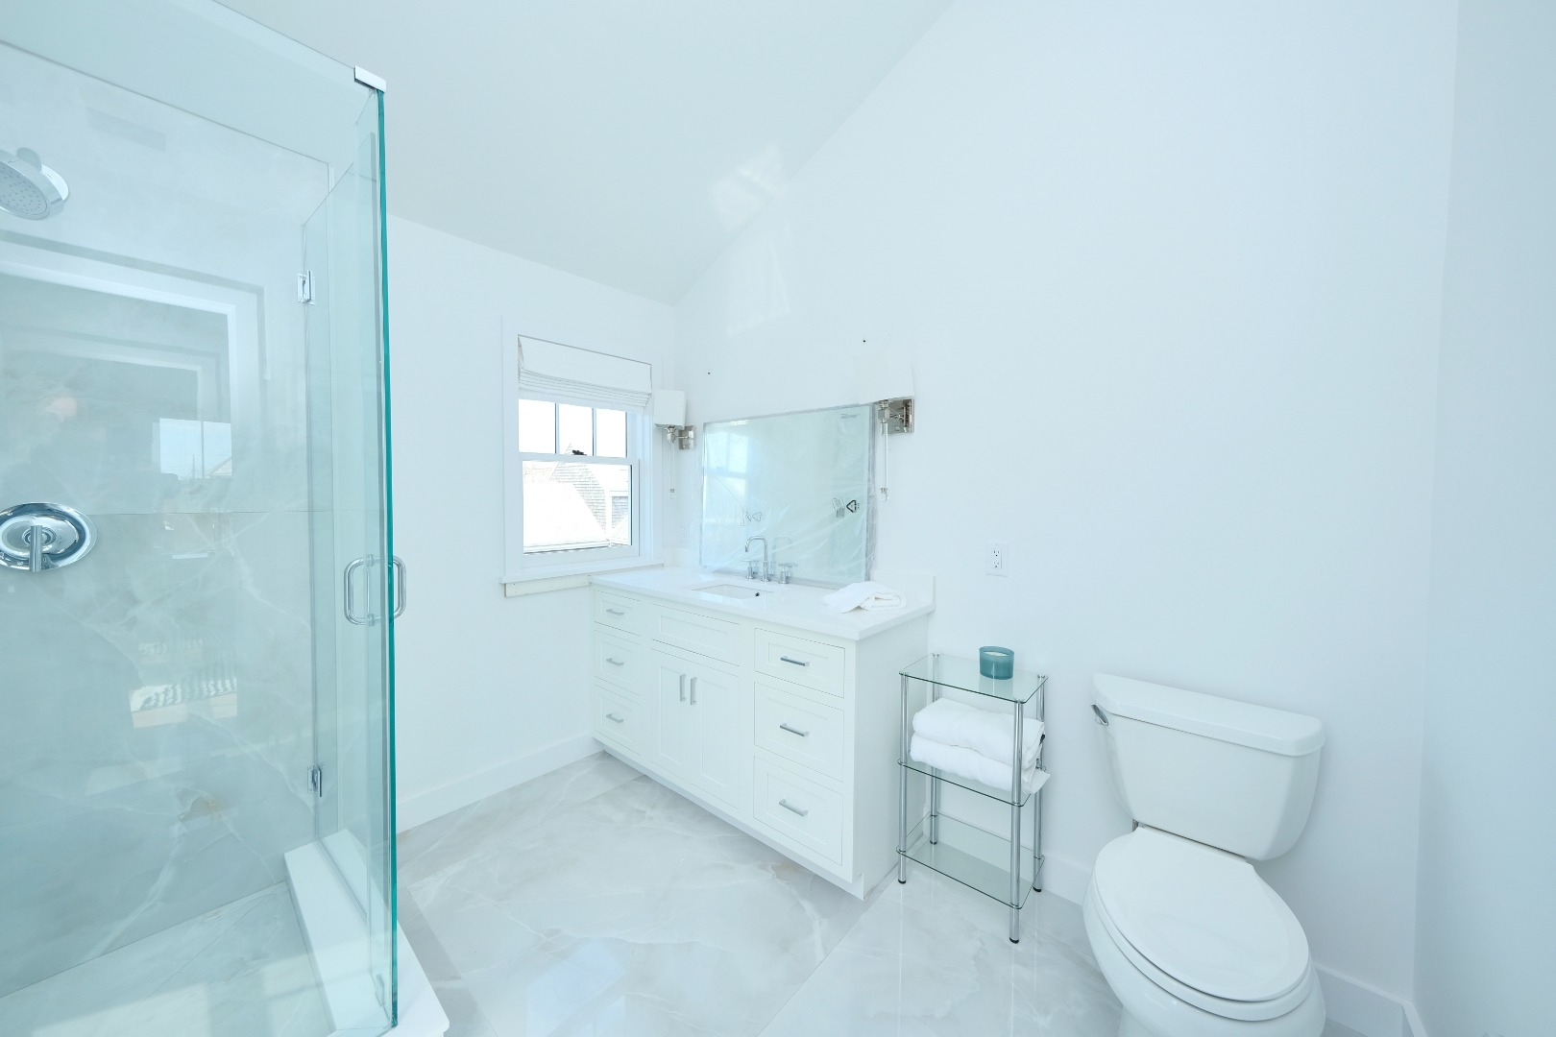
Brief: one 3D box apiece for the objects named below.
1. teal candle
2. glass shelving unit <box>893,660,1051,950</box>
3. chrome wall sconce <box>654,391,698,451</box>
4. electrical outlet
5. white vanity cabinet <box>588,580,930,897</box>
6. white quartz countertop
[{"bbox_3d":[0.719,0.473,1.703,0.104,0.082,0.104,2,2,40],"label":"teal candle"},{"bbox_3d":[0.634,0.872,1.713,0.397,0.717,0.303,2,2,40],"label":"glass shelving unit"},{"bbox_3d":[-0.569,-0.537,2.820,0.155,0.312,0.207,2,2,40],"label":"chrome wall sconce"},{"bbox_3d":[0.771,0.140,1.824,0.074,0.117,0.006,2,2,40],"label":"electrical outlet"},{"bbox_3d":[-0.177,0.778,2.299,1.527,0.860,0.542,2,2,40],"label":"white vanity cabinet"},{"bbox_3d":[-0.172,0.332,2.277,1.553,0.030,0.552,2,2,40],"label":"white quartz countertop"}]

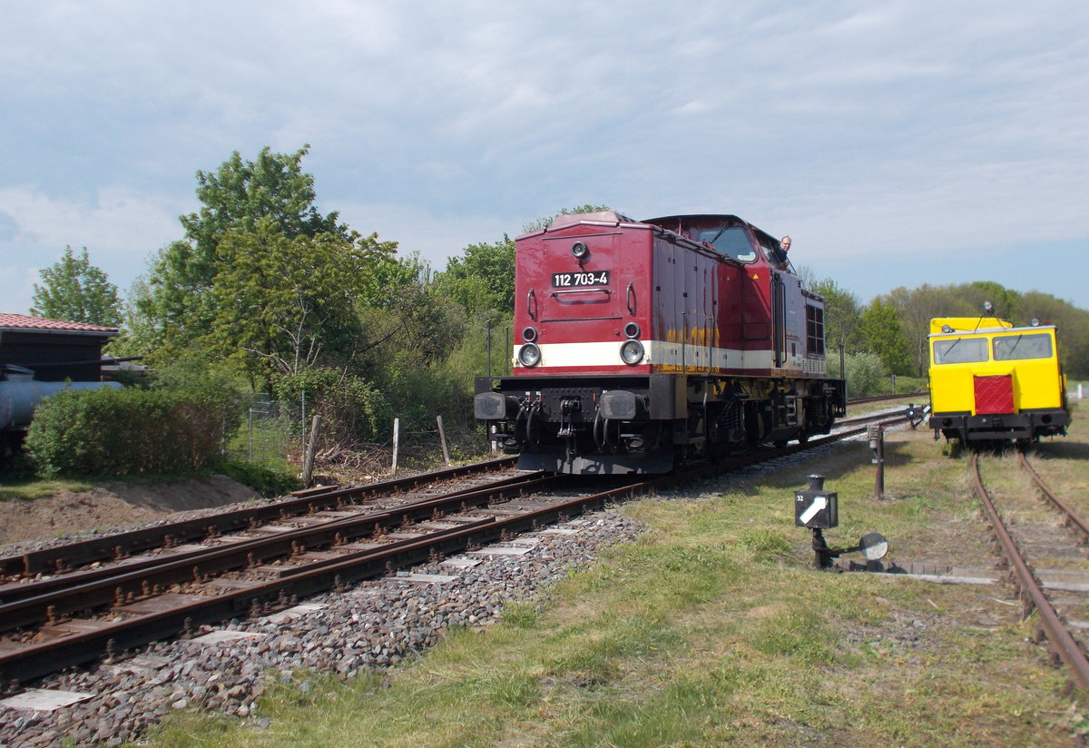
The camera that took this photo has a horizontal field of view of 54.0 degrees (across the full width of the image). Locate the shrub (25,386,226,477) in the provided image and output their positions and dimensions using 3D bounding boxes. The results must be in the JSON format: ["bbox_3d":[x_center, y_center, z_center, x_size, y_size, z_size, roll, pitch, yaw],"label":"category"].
[{"bbox_3d":[-6.475,0.896,16.500,3.000,1.410,1.500,0,-1,-27],"label":"shrub"}]

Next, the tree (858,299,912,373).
[{"bbox_3d":[24.784,-1.655,78.000,4.100,7.740,4.100,0,-1,0],"label":"tree"}]

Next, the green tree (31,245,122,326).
[{"bbox_3d":[-14.871,-1.067,34.000,3.200,6.030,3.200,0,-1,0],"label":"green tree"}]

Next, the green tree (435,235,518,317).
[{"bbox_3d":[-1.946,-1.246,33.000,3.300,6.100,3.300,0,-1,0],"label":"green tree"}]

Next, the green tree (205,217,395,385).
[{"bbox_3d":[-4.852,-0.705,21.300,3.800,4.790,3.700,0,-1,0],"label":"green tree"}]

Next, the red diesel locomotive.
[{"bbox_3d":[3.088,-0.614,19.787,3.000,4.250,14.240,-1,-1,25],"label":"red diesel locomotive"}]

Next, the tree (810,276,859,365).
[{"bbox_3d":[18.798,-2.079,70.000,4.200,8.370,4.200,0,-1,0],"label":"tree"}]

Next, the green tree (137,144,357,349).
[{"bbox_3d":[-7.107,-1.828,25.500,5.200,7.310,5.000,0,-1,0],"label":"green tree"}]

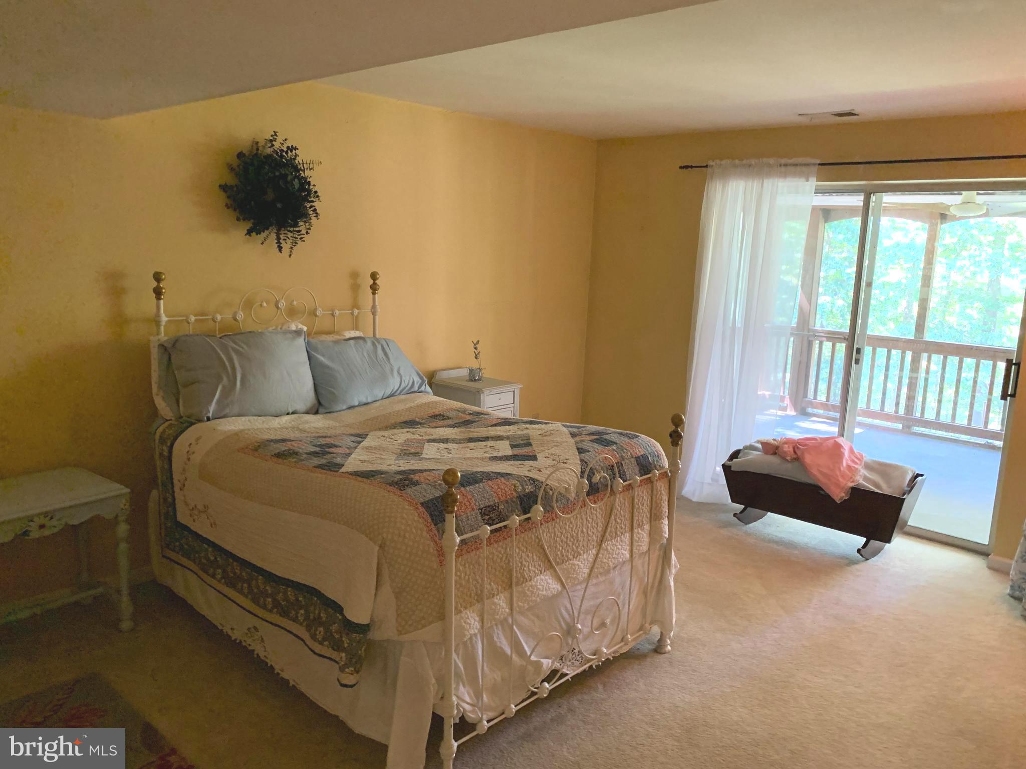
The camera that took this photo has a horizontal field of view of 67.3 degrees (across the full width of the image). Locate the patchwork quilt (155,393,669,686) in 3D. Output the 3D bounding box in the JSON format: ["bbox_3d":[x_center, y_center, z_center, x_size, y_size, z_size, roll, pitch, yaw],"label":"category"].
[{"bbox_3d":[-0.435,0.500,3.314,1.820,0.600,1.410,11,14,43],"label":"patchwork quilt"}]

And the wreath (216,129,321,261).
[{"bbox_3d":[-1.201,-0.939,3.818,0.160,0.580,0.530,11,14,41],"label":"wreath"}]

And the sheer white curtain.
[{"bbox_3d":[1.453,-0.279,4.856,0.760,2.200,0.140,10,13,39],"label":"sheer white curtain"}]

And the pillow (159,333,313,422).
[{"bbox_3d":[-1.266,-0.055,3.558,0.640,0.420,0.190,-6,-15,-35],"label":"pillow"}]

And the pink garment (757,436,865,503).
[{"bbox_3d":[1.680,0.464,4.374,0.520,0.300,0.360,9,13,37],"label":"pink garment"}]

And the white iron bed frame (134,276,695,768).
[{"bbox_3d":[-0.488,0.300,3.345,2.085,1.480,1.250,11,14,43],"label":"white iron bed frame"}]

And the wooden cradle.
[{"bbox_3d":[1.729,0.694,4.434,1.020,0.450,0.480,9,13,37],"label":"wooden cradle"}]

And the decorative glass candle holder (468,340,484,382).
[{"bbox_3d":[-0.240,-0.156,4.912,0.090,0.270,0.090,2,10,0],"label":"decorative glass candle holder"}]

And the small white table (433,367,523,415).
[{"bbox_3d":[-0.233,0.343,4.937,0.440,0.850,0.340,11,14,41],"label":"small white table"}]

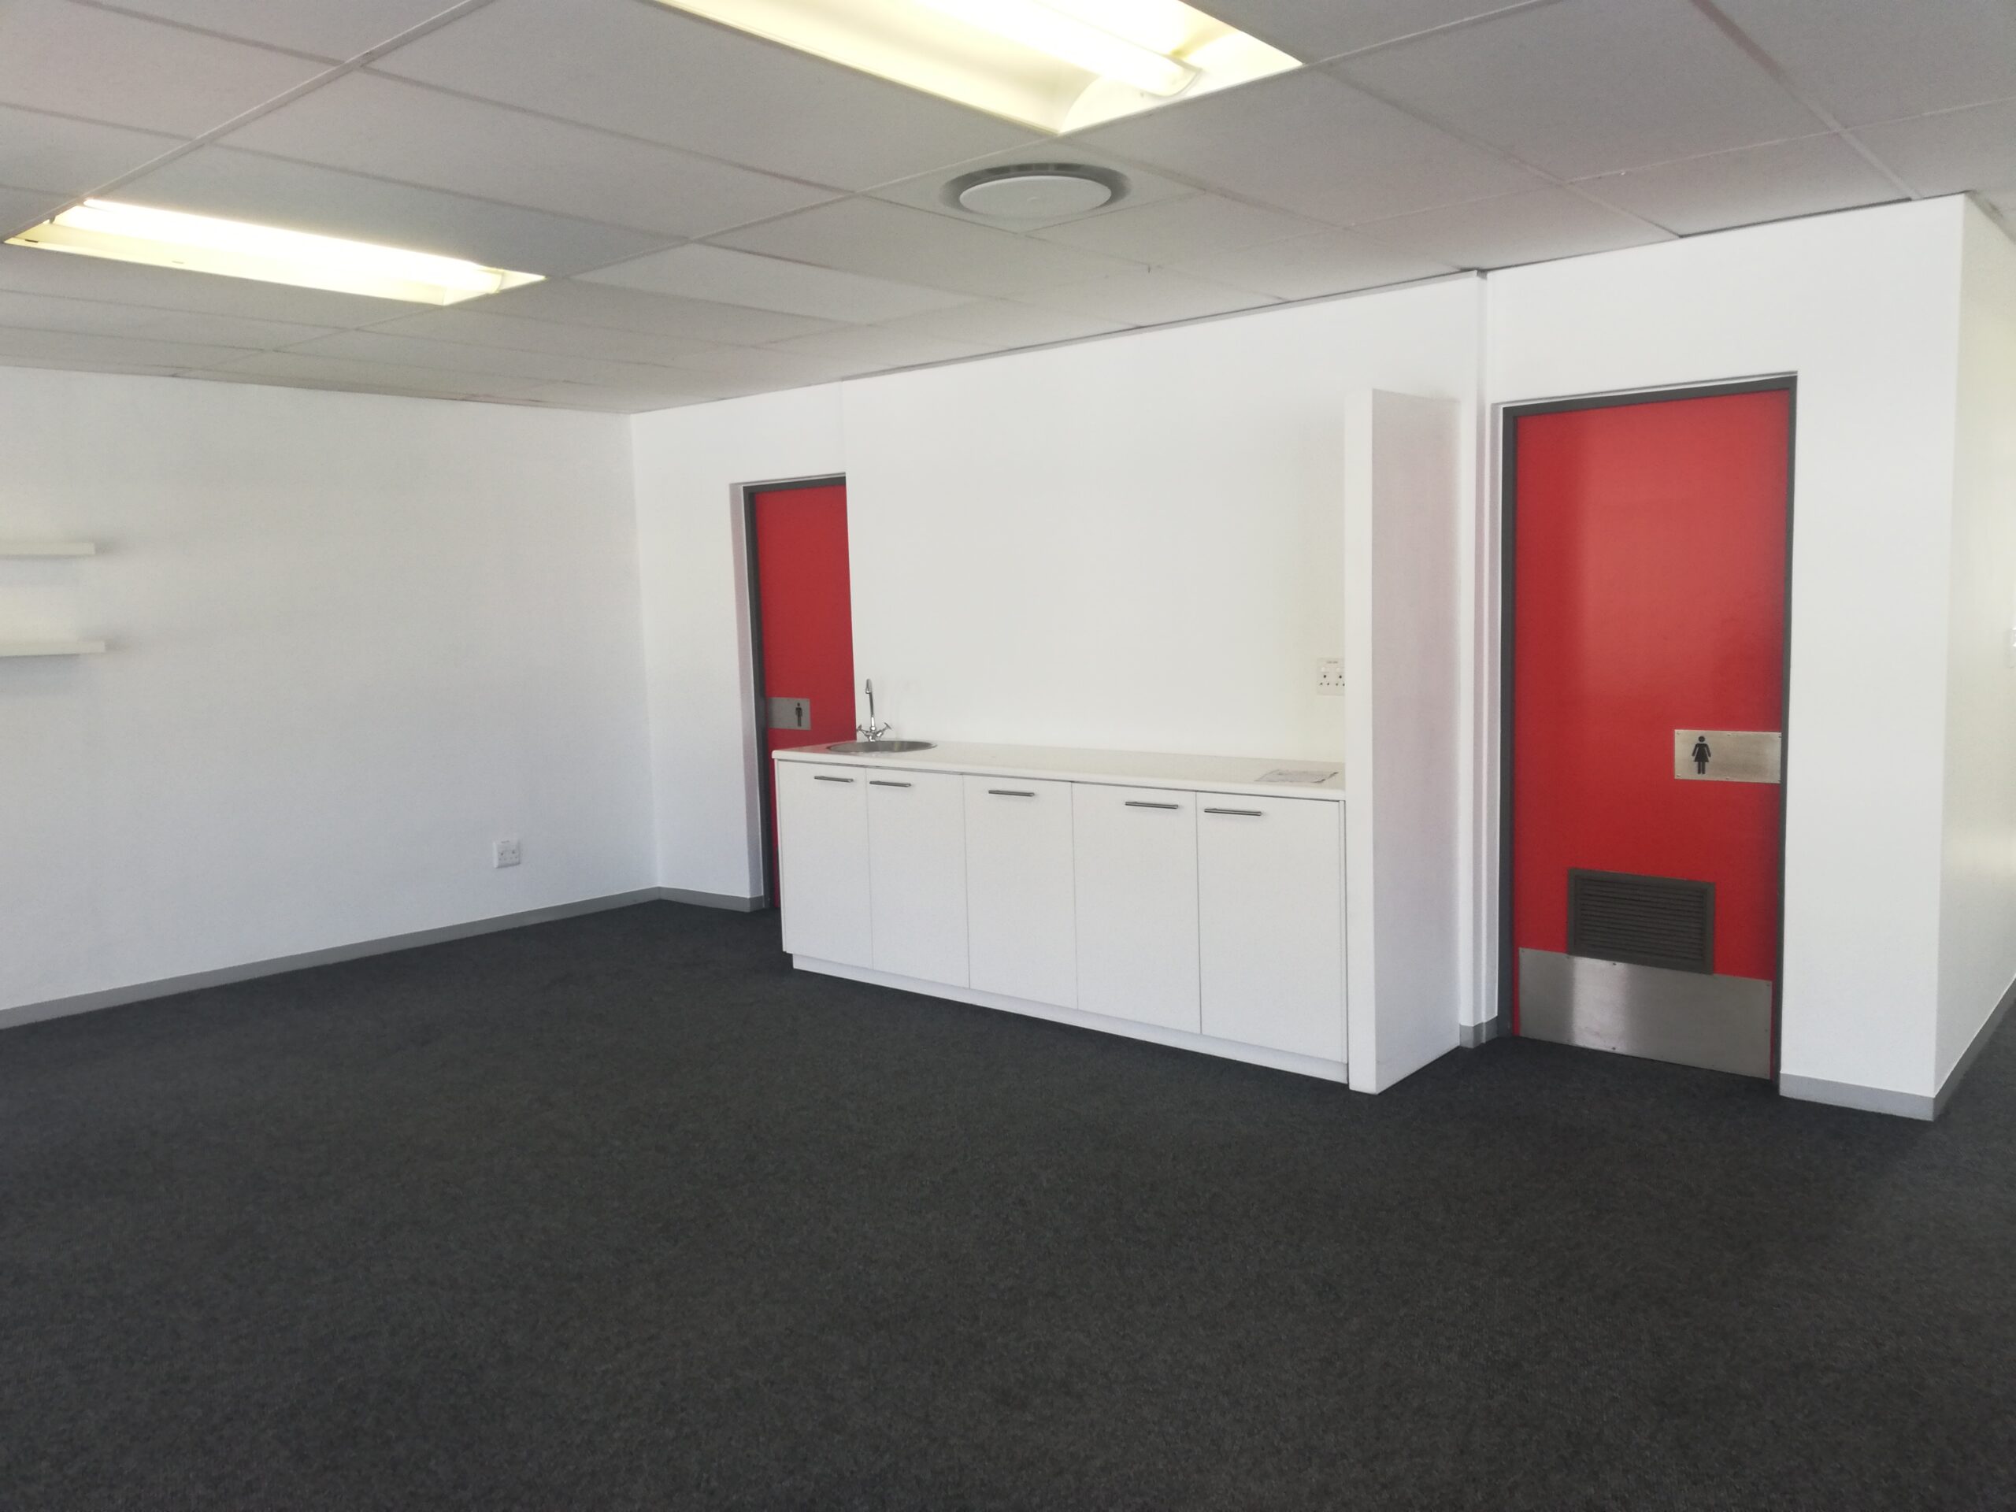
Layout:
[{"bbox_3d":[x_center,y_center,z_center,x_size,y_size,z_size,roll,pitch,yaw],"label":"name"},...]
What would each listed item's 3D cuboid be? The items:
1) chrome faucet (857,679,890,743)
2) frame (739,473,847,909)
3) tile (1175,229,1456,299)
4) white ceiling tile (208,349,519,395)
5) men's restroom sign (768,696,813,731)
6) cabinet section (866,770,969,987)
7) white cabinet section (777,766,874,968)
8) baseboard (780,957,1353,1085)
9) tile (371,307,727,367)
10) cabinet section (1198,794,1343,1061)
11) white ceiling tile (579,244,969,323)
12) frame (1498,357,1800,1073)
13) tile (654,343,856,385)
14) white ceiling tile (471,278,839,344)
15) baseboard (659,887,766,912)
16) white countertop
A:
[{"bbox_3d":[-0.572,-0.182,6.316,0.145,0.264,0.165,-2,6,-1],"label":"chrome faucet"},{"bbox_3d":[-0.867,-0.238,6.997,0.840,2.035,0.100,3,8,40],"label":"frame"},{"bbox_3d":[0.929,-1.466,4.554,0.588,0.020,0.863,3,8,40],"label":"tile"},{"bbox_3d":[-2.488,-1.525,6.088,0.588,0.020,1.188,3,8,40],"label":"white ceiling tile"},{"bbox_3d":[-1.038,-0.198,7.173,0.300,0.147,0.004,3,8,40],"label":"men's restroom sign"},{"bbox_3d":[-0.148,0.418,5.861,0.499,0.788,0.588,3,8,40],"label":"cabinet section"},{"bbox_3d":[-0.528,0.395,6.186,0.503,0.788,0.588,3,8,40],"label":"white cabinet section"},{"bbox_3d":[0.080,0.889,5.390,2.500,0.078,0.020,3,8,40],"label":"baseboard"},{"bbox_3d":[-1.572,-1.470,5.315,0.588,0.020,1.188,3,8,40],"label":"tile"},{"bbox_3d":[0.991,0.487,4.888,0.499,0.788,0.588,3,8,40],"label":"cabinet section"},{"bbox_3d":[-0.643,-1.424,4.575,0.590,0.018,1.209,3,8,40],"label":"white ceiling tile"},{"bbox_3d":[1.944,-0.072,4.632,0.865,2.035,0.100,3,8,40],"label":"frame"},{"bbox_3d":[-0.896,-1.581,6.124,0.590,0.018,0.818,3,8,40],"label":"tile"},{"bbox_3d":[-1.114,-1.443,4.928,0.588,0.020,1.188,3,8,40],"label":"white ceiling tile"},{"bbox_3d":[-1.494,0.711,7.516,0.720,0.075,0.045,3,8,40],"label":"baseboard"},{"bbox_3d":[0.212,0.029,5.480,2.547,0.032,0.595,3,8,40],"label":"white countertop"}]

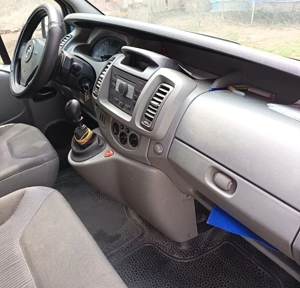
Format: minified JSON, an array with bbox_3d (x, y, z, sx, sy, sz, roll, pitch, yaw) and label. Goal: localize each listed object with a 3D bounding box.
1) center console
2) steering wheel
[{"bbox_3d":[-0.072,0.045,1.019,0.385,0.735,0.410,-20,35,-32],"label":"center console"},{"bbox_3d":[-0.450,-0.361,1.128,0.100,0.385,0.385,15,13,-44],"label":"steering wheel"}]

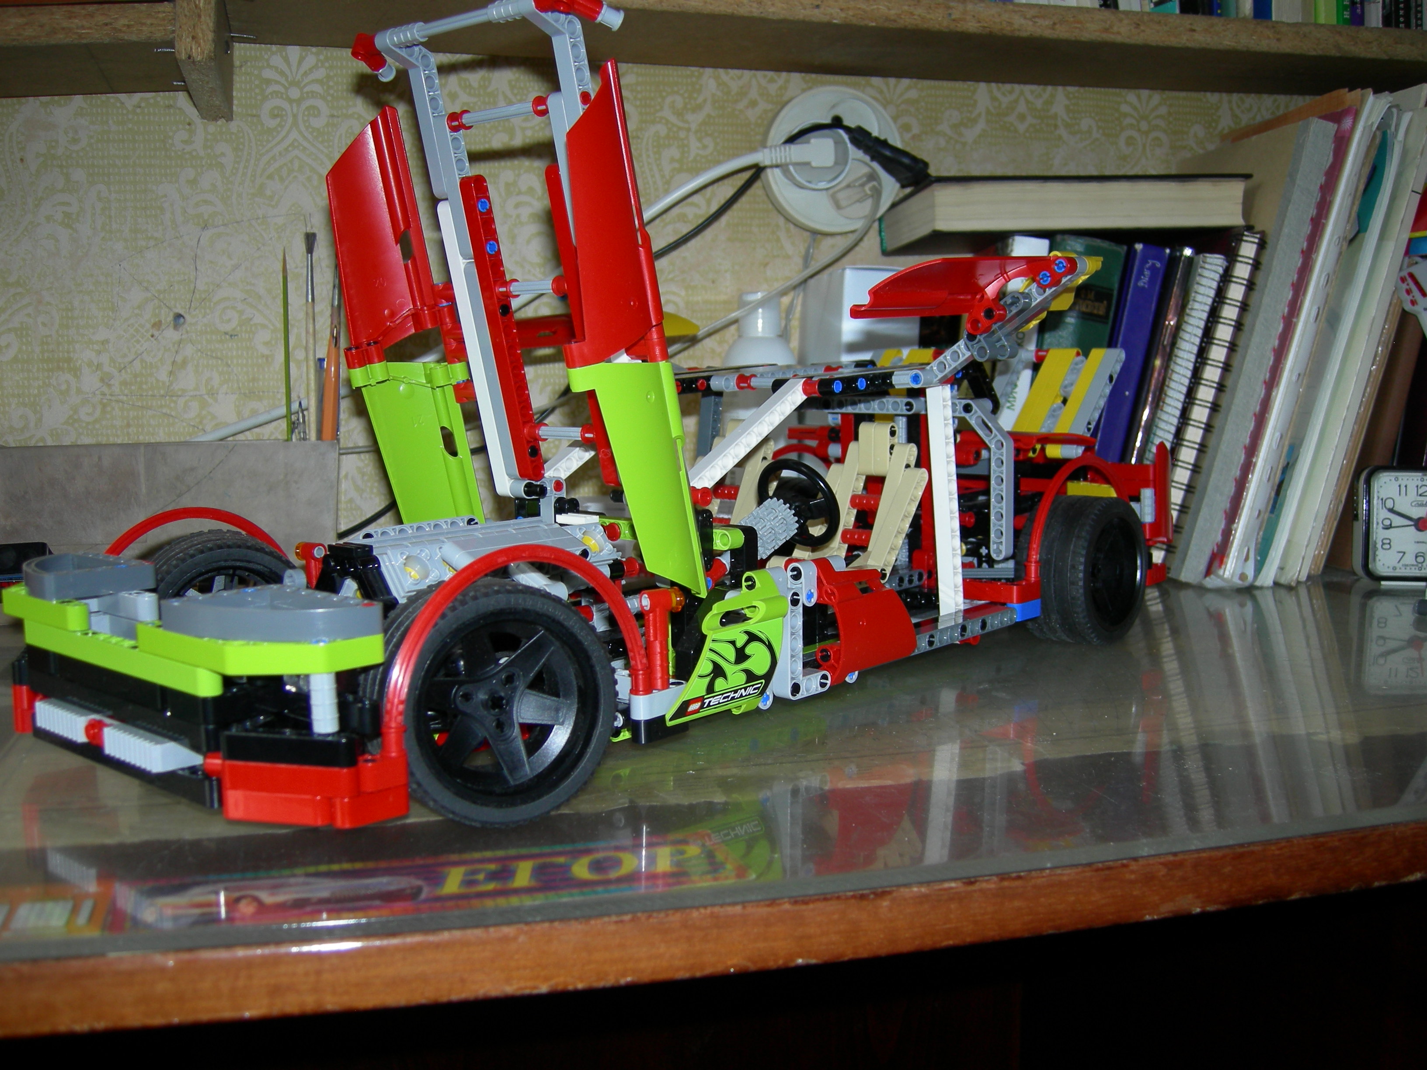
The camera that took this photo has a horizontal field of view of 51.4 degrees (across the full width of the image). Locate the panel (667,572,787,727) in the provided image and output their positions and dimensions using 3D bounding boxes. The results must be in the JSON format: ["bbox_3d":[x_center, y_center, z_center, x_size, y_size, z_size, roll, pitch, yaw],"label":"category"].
[{"bbox_3d":[0.005,0.038,0.503,0.018,0.048,0.054,6,9,42],"label":"panel"}]

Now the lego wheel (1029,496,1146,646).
[{"bbox_3d":[0.171,0.017,0.680,0.034,0.069,0.069,6,9,42],"label":"lego wheel"}]

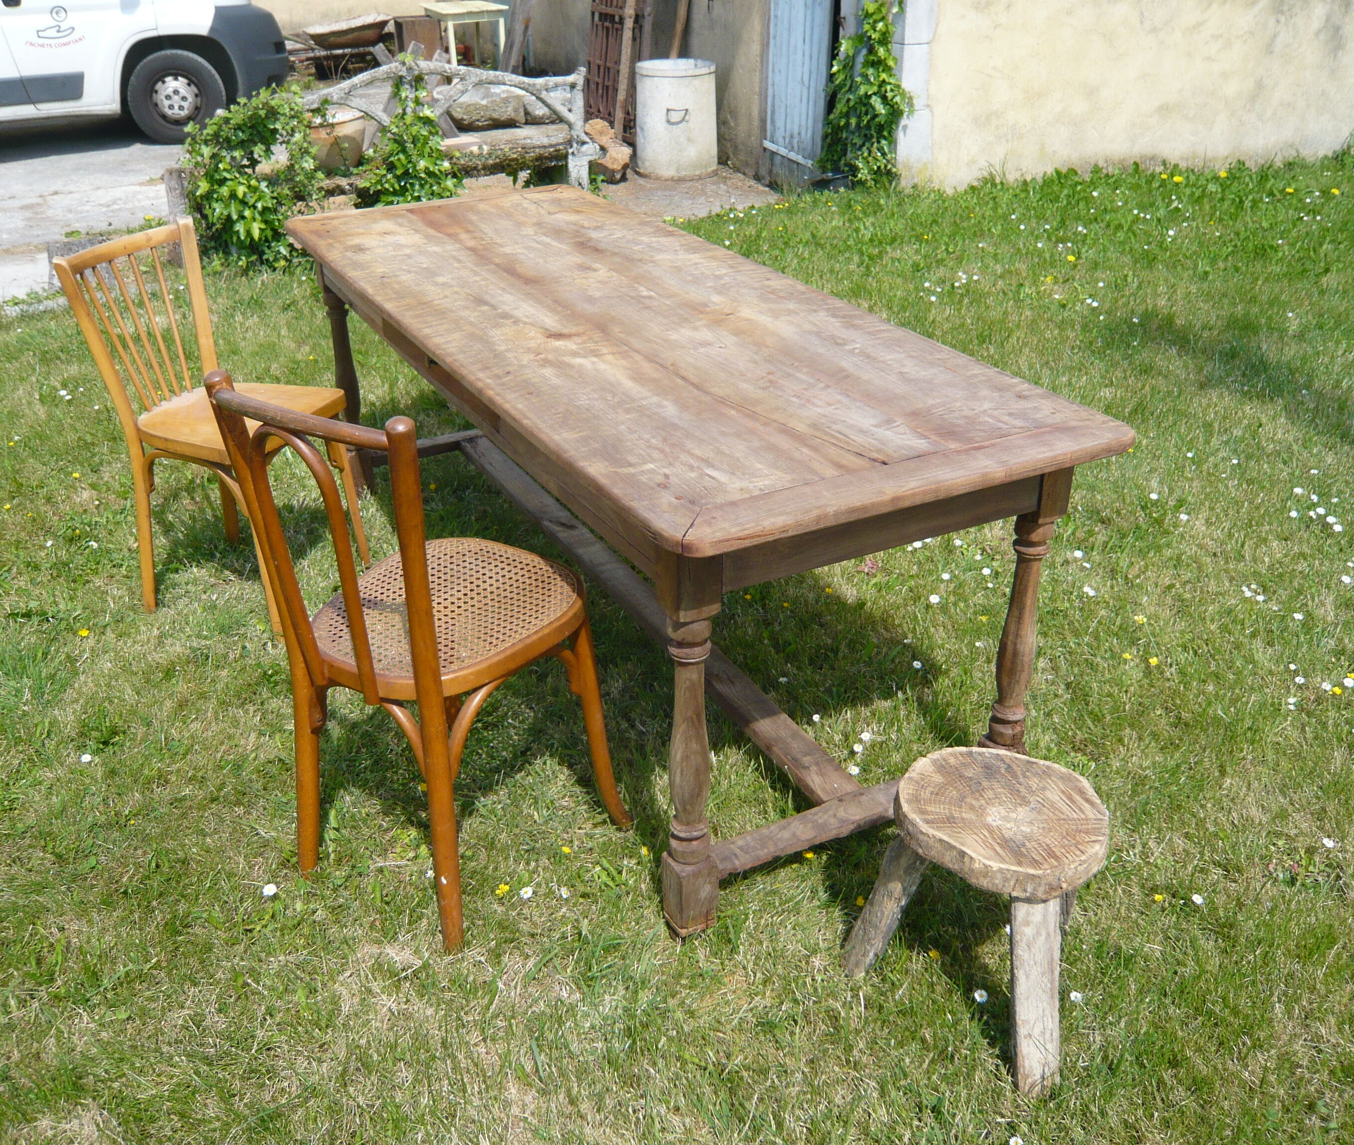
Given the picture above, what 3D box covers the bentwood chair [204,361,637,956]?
[{"bbox_3d":[-0.383,0.081,1.989,0.470,0.890,0.485,16,32,27],"label":"bentwood chair"}]

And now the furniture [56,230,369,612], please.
[{"bbox_3d":[-1.030,-0.319,2.801,0.445,0.820,0.435,9,30,16],"label":"furniture"}]

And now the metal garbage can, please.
[{"bbox_3d":[-0.006,-2.826,7.681,0.510,0.630,0.510,0,28,0],"label":"metal garbage can"}]

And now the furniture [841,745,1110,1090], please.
[{"bbox_3d":[0.452,0.491,1.788,0.355,0.360,0.345,0,28,0],"label":"furniture"}]

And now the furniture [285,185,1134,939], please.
[{"bbox_3d":[-0.143,-0.223,2.686,0.809,0.760,2.080,-15,32,-25],"label":"furniture"}]

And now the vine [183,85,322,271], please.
[{"bbox_3d":[-1.982,-1.872,5.753,0.600,0.750,0.520,-9,30,-16],"label":"vine"}]

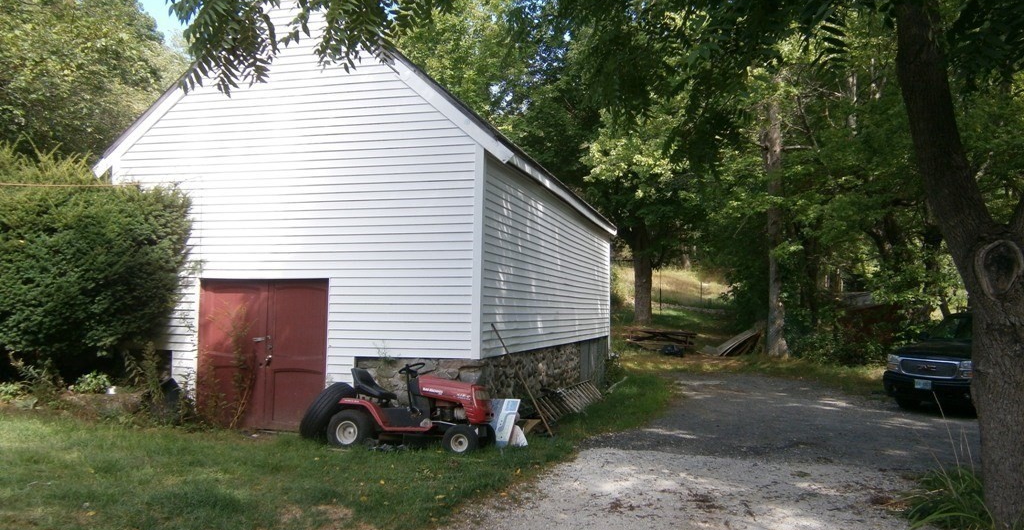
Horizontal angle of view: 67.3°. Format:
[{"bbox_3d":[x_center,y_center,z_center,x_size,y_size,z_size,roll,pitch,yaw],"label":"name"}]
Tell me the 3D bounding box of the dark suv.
[{"bbox_3d":[9.663,2.006,15.618,5.150,1.920,2.000,3,-4,-36],"label":"dark suv"}]

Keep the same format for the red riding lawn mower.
[{"bbox_3d":[-1.070,1.569,8.527,1.760,1.000,1.050,0,-4,13],"label":"red riding lawn mower"}]

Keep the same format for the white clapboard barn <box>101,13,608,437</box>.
[{"bbox_3d":[-1.532,-0.518,15.697,6.126,6.322,11.535,0,-4,15],"label":"white clapboard barn"}]

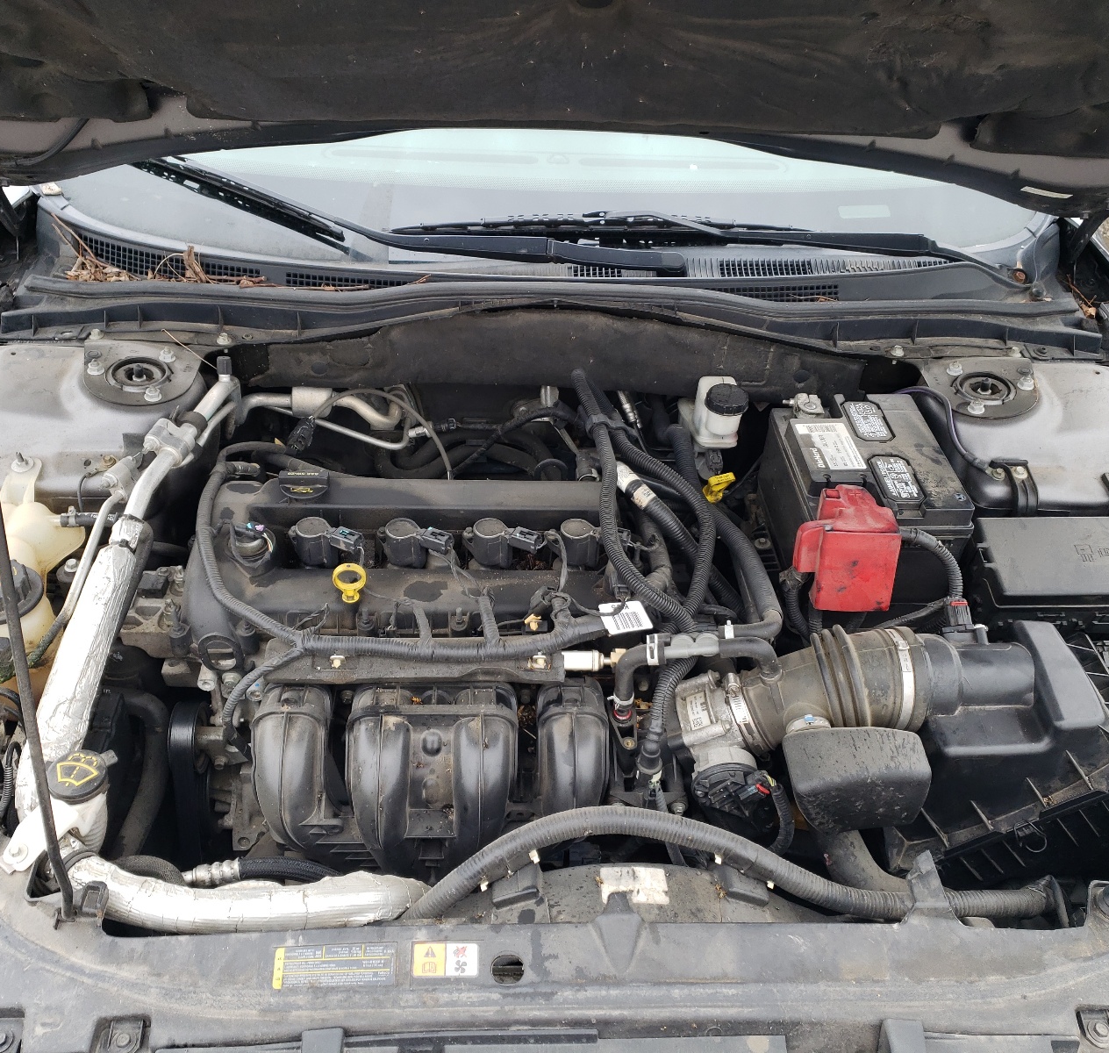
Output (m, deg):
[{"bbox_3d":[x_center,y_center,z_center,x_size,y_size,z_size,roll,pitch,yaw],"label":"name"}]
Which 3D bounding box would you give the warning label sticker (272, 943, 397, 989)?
[{"bbox_3d":[-0.168,0.337,0.807,0.092,0.002,0.034,0,39,-4],"label":"warning label sticker"}]

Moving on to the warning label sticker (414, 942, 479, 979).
[{"bbox_3d":[-0.084,0.335,0.815,0.050,0.002,0.027,1,39,-3],"label":"warning label sticker"}]

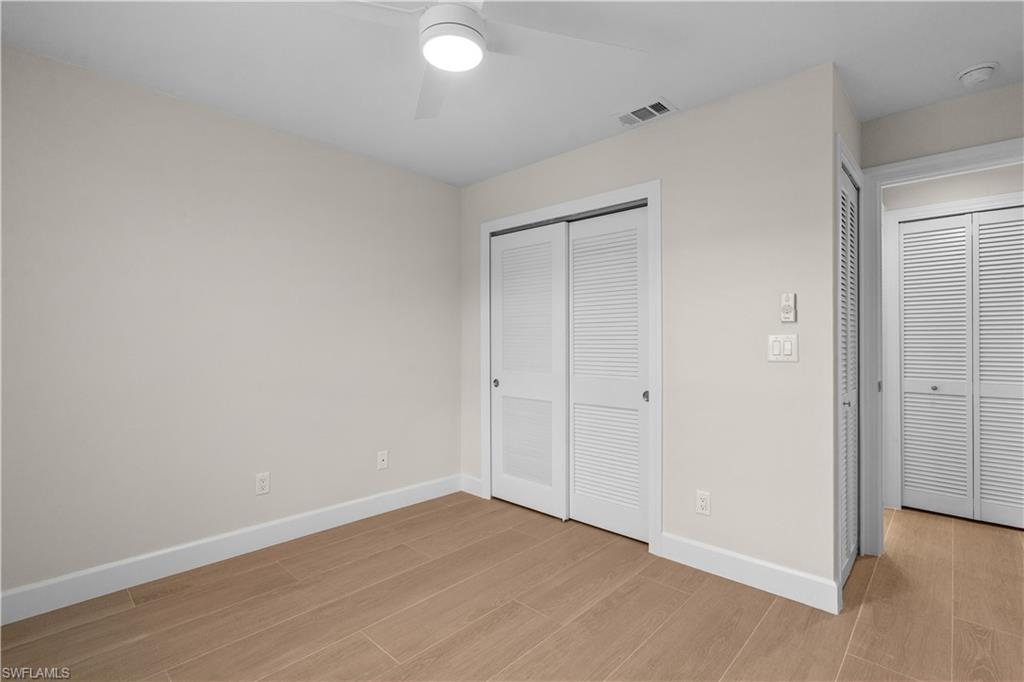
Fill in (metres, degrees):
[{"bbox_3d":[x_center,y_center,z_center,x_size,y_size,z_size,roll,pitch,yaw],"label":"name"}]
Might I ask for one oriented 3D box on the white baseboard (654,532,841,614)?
[{"bbox_3d":[1.123,1.127,2.268,0.828,0.143,0.018,0,0,43],"label":"white baseboard"}]

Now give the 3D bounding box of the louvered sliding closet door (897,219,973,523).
[{"bbox_3d":[2.939,0.163,3.159,0.374,2.038,0.035,0,0,43],"label":"louvered sliding closet door"}]

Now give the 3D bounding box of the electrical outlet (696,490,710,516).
[{"bbox_3d":[1.002,0.844,2.373,0.073,0.126,0.013,0,0,43],"label":"electrical outlet"}]

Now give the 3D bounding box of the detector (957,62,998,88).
[{"bbox_3d":[2.130,-1.212,2.087,0.142,0.045,0.142,0,0,44],"label":"detector"}]

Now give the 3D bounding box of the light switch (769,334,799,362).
[{"bbox_3d":[1.269,0.035,2.125,0.124,0.127,0.013,0,0,43],"label":"light switch"}]

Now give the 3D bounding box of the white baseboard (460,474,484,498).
[{"bbox_3d":[-0.309,1.139,3.594,0.251,0.138,0.018,0,0,43],"label":"white baseboard"}]

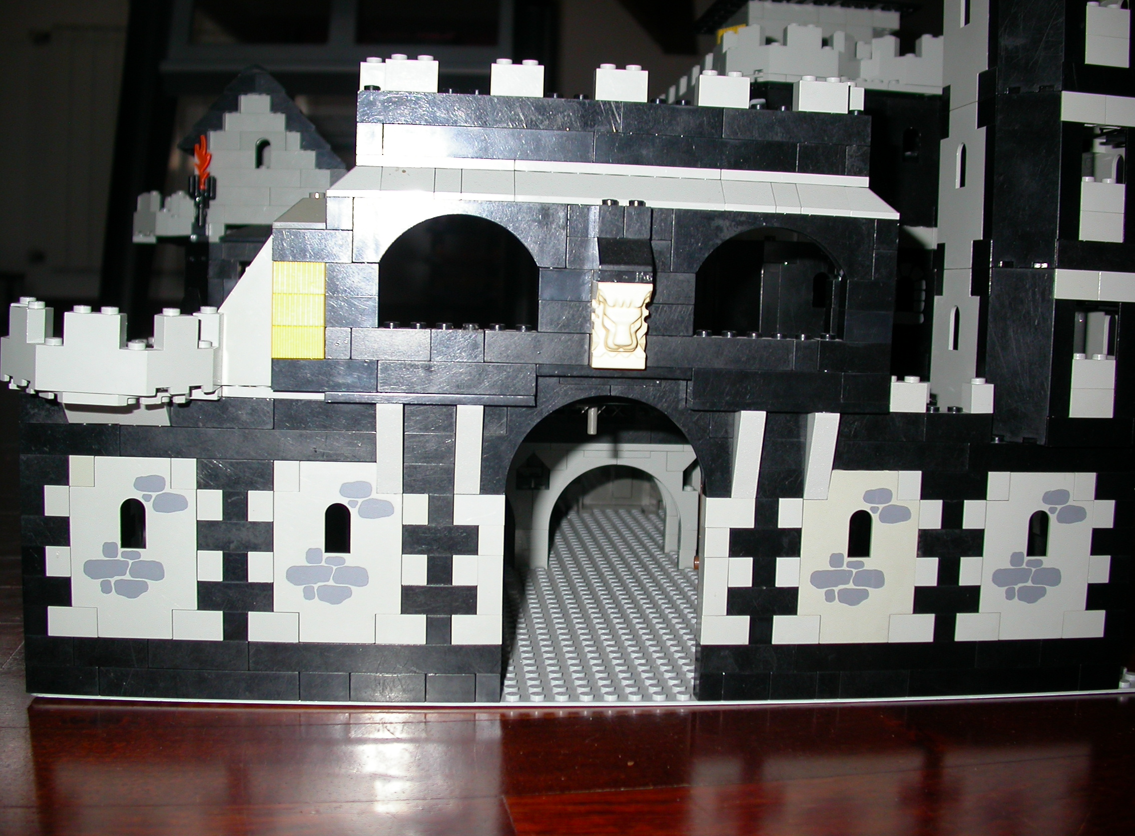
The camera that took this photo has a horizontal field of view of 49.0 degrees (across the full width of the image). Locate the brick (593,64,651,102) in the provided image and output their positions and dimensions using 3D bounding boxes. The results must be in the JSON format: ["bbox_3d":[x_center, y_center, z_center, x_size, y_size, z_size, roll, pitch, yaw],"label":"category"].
[{"bbox_3d":[0.016,-0.103,0.383,0.016,0.011,0.008,1,5,-6],"label":"brick"}]

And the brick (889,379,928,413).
[{"bbox_3d":[0.108,-0.008,0.408,0.016,0.011,0.008,1,5,-6],"label":"brick"}]

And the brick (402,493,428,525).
[{"bbox_3d":[-0.048,0.028,0.392,0.008,0.011,0.008,1,5,-6],"label":"brick"}]

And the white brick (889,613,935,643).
[{"bbox_3d":[0.114,0.069,0.416,0.016,0.010,0.008,1,5,-6],"label":"white brick"}]

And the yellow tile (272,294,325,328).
[{"bbox_3d":[-0.081,-0.033,0.376,0.016,0.010,0.008,1,6,-6],"label":"yellow tile"}]

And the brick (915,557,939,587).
[{"bbox_3d":[0.119,0.050,0.415,0.008,0.010,0.008,1,5,-6],"label":"brick"}]

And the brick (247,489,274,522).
[{"bbox_3d":[-0.095,0.026,0.388,0.008,0.011,0.008,1,5,-6],"label":"brick"}]

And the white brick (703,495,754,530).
[{"bbox_3d":[0.052,0.030,0.402,0.016,0.011,0.008,1,5,-6],"label":"white brick"}]

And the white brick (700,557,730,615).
[{"bbox_3d":[0.048,0.054,0.407,0.008,0.019,0.008,1,6,-6],"label":"white brick"}]

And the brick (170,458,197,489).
[{"bbox_3d":[-0.119,0.017,0.389,0.008,0.010,0.008,1,5,-6],"label":"brick"}]

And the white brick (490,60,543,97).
[{"bbox_3d":[-0.016,-0.104,0.384,0.016,0.011,0.008,1,6,-6],"label":"white brick"}]

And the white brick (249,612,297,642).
[{"bbox_3d":[-0.093,0.065,0.395,0.016,0.010,0.008,1,5,-6],"label":"white brick"}]

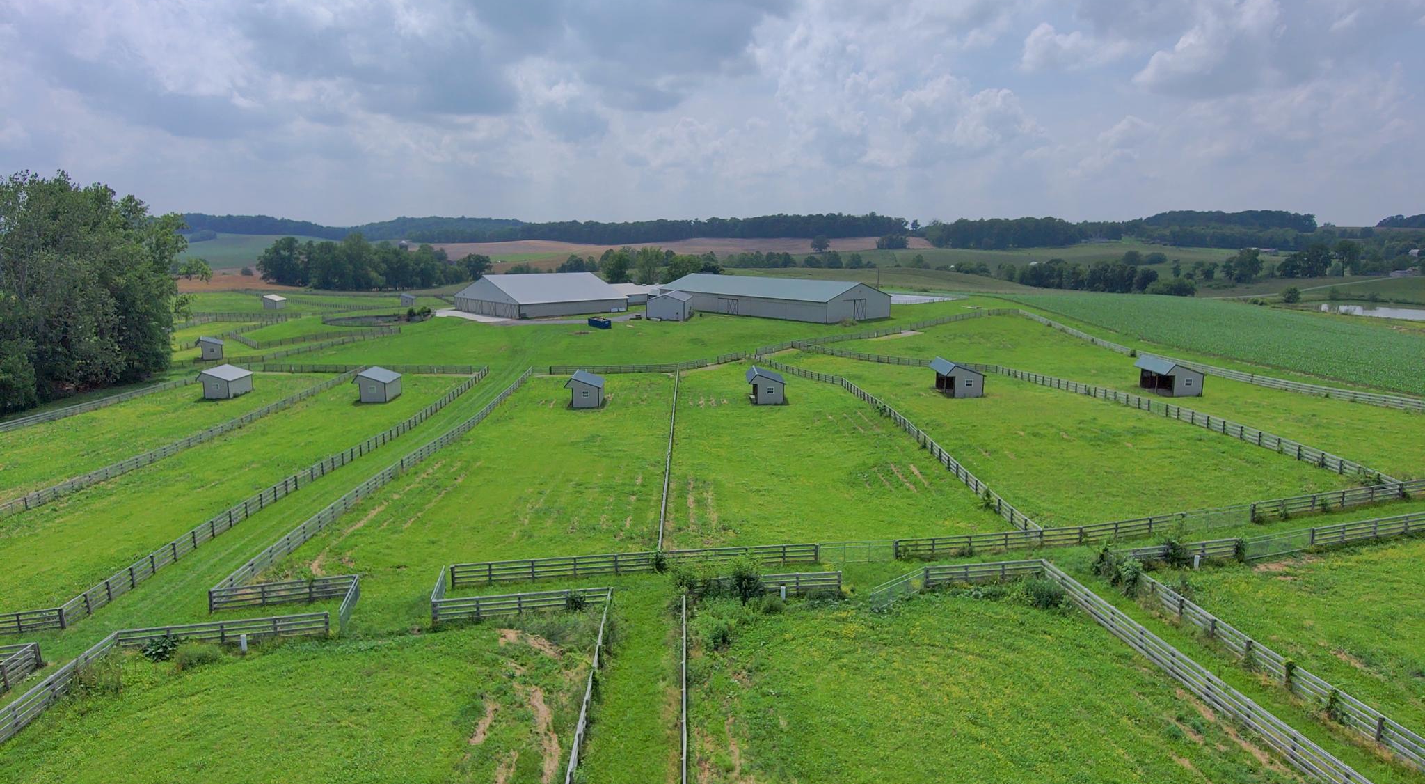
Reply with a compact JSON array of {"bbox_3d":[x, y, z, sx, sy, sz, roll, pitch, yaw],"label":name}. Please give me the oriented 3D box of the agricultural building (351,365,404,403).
[{"bbox_3d":[-48.360,-1.134,124.861,4.770,4.032,6.778,0,10,-2],"label":"agricultural building"}]

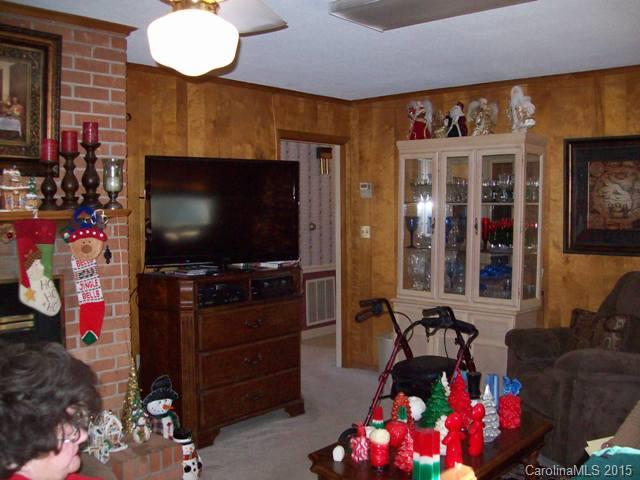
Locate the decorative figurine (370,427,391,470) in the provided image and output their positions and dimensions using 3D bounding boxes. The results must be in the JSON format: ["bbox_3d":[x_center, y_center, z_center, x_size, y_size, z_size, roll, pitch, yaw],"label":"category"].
[{"bbox_3d":[0.254,0.869,2.792,0.083,0.163,0.083,1,4,17],"label":"decorative figurine"}]

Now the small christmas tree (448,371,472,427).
[{"bbox_3d":[0.660,0.750,3.132,0.127,0.294,0.127,0,3,0],"label":"small christmas tree"}]

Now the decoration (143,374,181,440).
[{"bbox_3d":[-0.802,0.836,3.358,0.145,0.305,0.175,3,5,35],"label":"decoration"}]

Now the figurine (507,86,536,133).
[{"bbox_3d":[1.412,-0.906,4.701,0.200,0.351,0.150,2,4,30],"label":"figurine"}]

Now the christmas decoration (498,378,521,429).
[{"bbox_3d":[0.943,0.800,3.280,0.100,0.234,0.100,3,5,40],"label":"christmas decoration"}]

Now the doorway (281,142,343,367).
[{"bbox_3d":[-0.074,0.169,5.796,0.150,2.060,0.830,3,5,40],"label":"doorway"}]

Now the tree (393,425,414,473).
[{"bbox_3d":[0.366,0.868,2.777,0.100,0.167,0.100,0,4,0],"label":"tree"}]

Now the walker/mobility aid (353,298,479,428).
[{"bbox_3d":[0.552,0.847,3.976,0.610,0.940,0.800,4,5,43],"label":"walker/mobility aid"}]

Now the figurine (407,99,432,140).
[{"bbox_3d":[0.808,-0.954,5.404,0.210,0.350,0.150,2,4,28],"label":"figurine"}]

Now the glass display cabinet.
[{"bbox_3d":[1.104,0.248,5.080,1.060,2.000,0.400,3,4,41],"label":"glass display cabinet"}]

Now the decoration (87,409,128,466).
[{"bbox_3d":[-0.992,0.909,3.124,0.170,0.190,0.165,4,5,43],"label":"decoration"}]

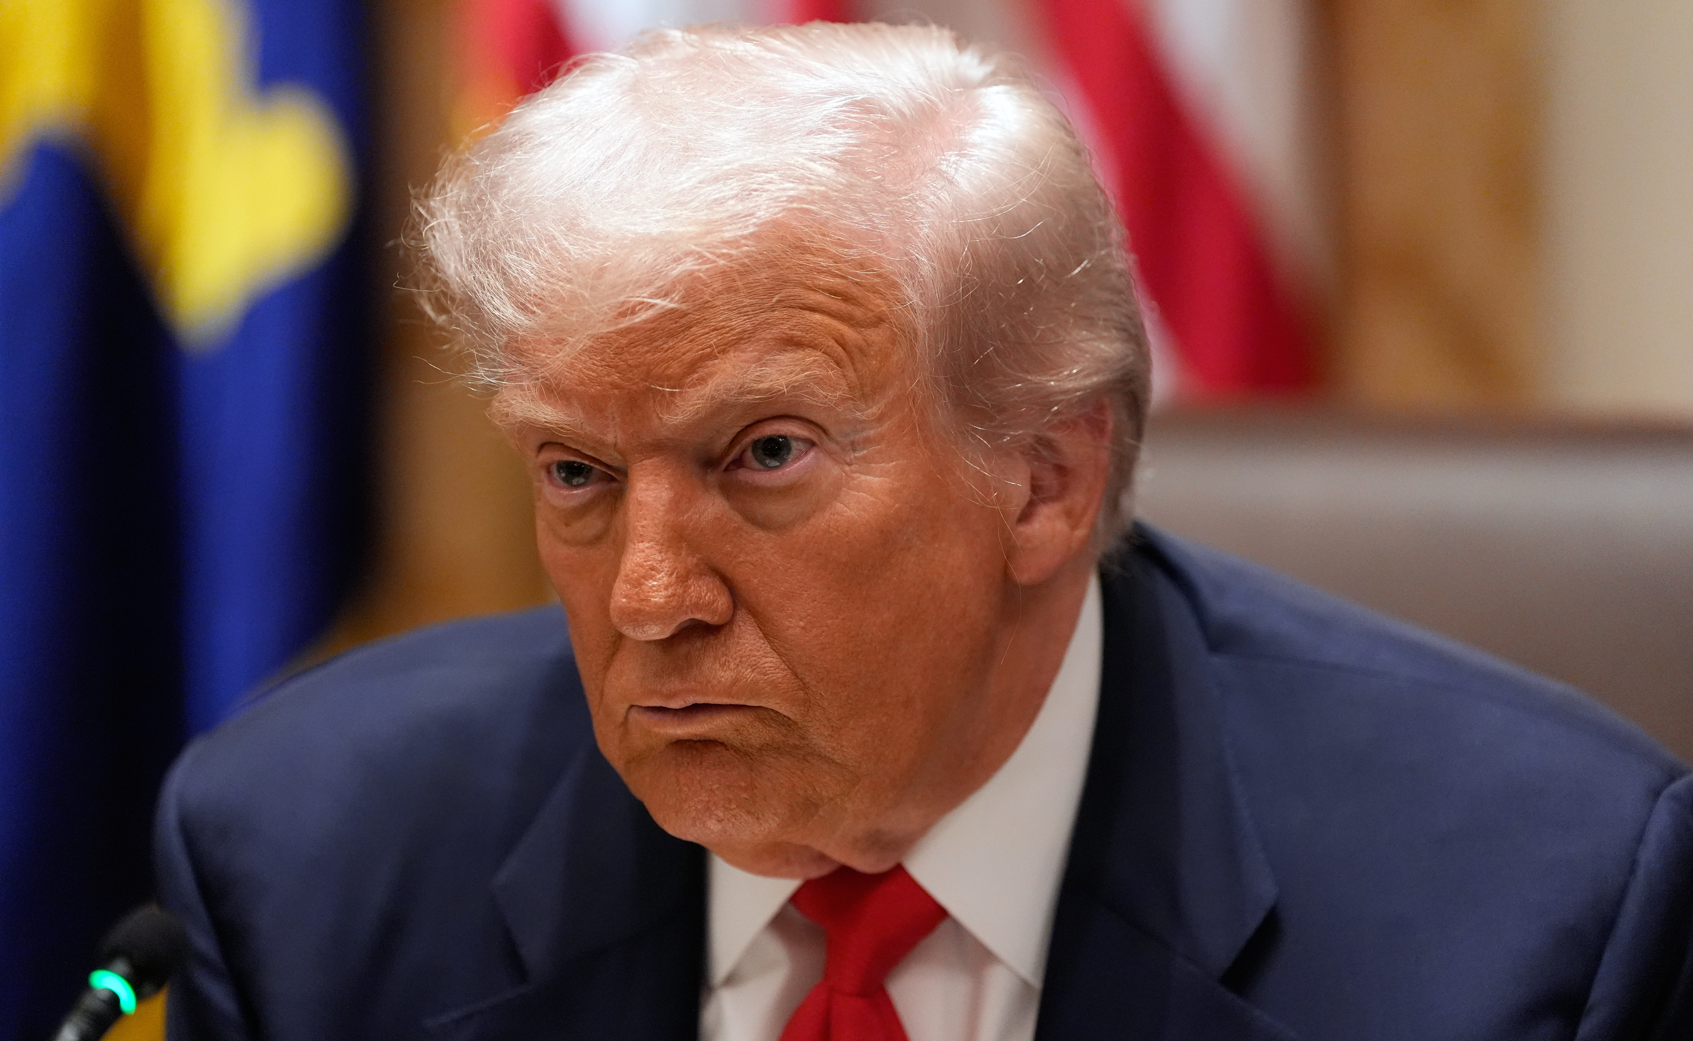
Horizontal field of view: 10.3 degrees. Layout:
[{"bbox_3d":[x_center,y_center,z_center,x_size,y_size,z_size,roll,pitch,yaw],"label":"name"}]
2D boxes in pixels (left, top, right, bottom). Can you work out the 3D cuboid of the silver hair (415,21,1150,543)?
[{"bbox_3d":[-0.024,-0.072,2.941,0.198,0.178,0.245,-6,3,27],"label":"silver hair"}]

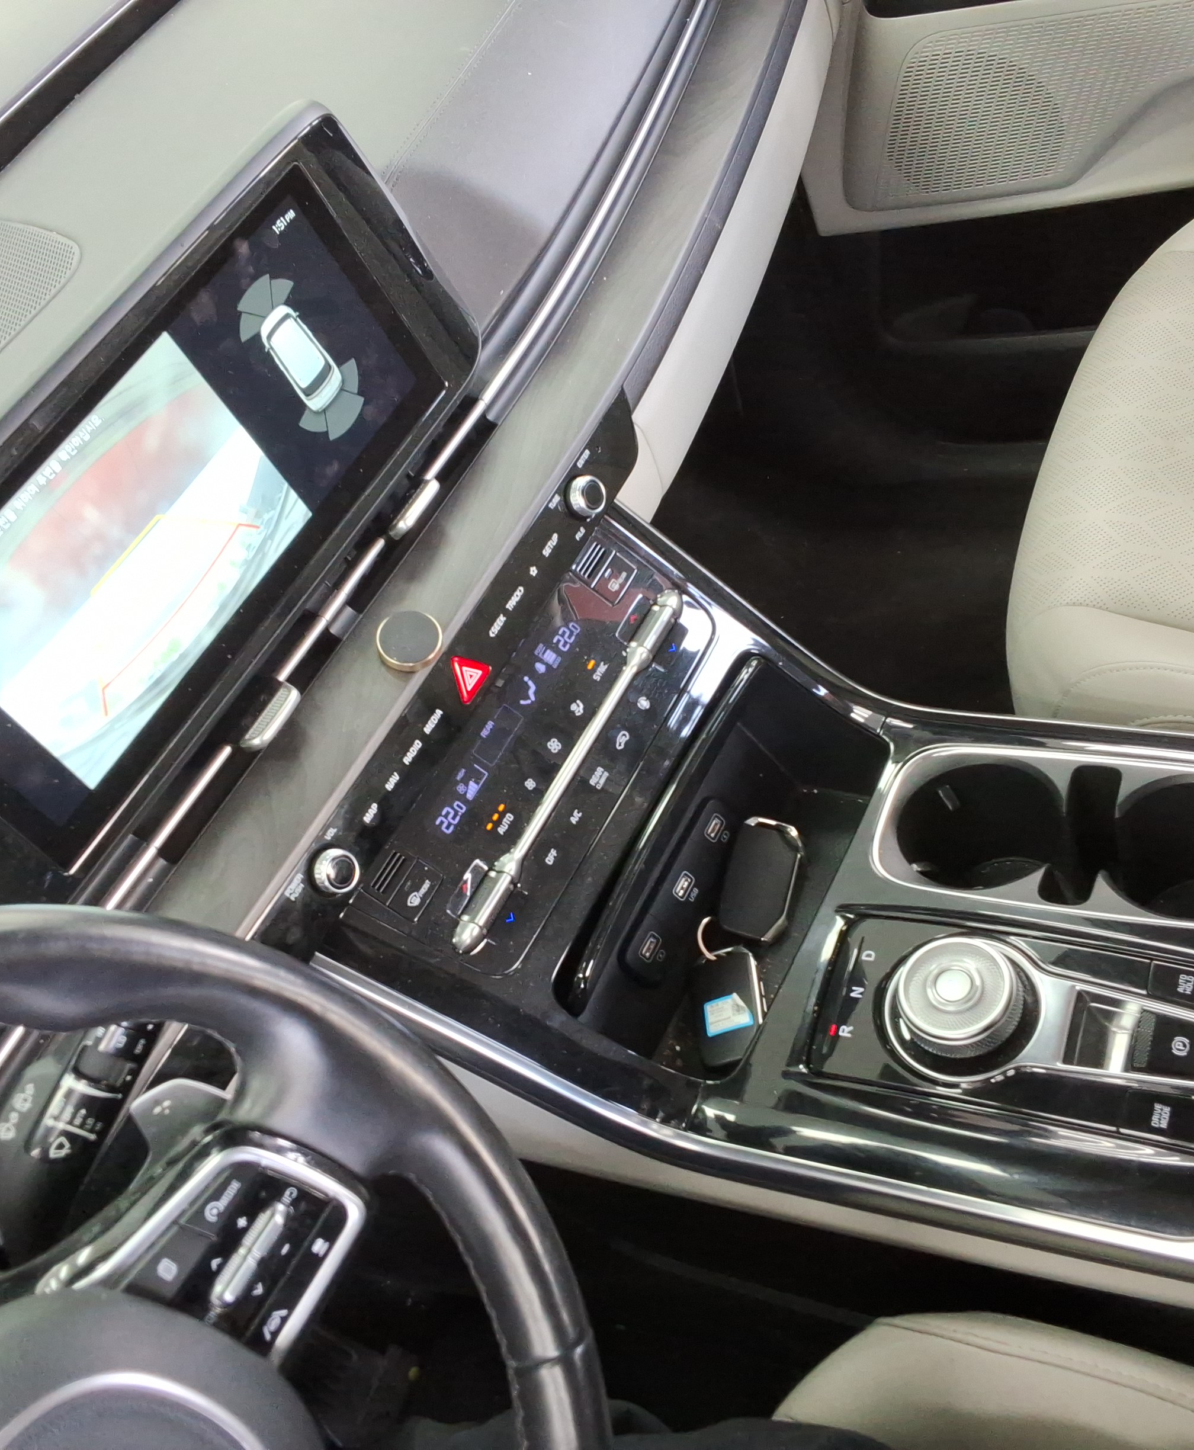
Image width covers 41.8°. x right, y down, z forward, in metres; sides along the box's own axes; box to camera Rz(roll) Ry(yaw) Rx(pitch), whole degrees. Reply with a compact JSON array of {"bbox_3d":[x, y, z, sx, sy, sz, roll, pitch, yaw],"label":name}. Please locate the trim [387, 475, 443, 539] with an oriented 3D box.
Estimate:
[{"bbox_3d":[-0.094,-0.111,0.804,0.011,0.010,0.041,13,58,33],"label":"trim"}]

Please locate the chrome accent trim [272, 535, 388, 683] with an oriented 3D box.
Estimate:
[{"bbox_3d":[-0.131,-0.058,0.771,0.007,0.007,0.096,13,58,33],"label":"chrome accent trim"}]

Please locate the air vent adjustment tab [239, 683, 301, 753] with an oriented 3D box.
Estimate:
[{"bbox_3d":[-0.149,-0.003,0.718,0.010,0.009,0.036,14,58,32],"label":"air vent adjustment tab"}]

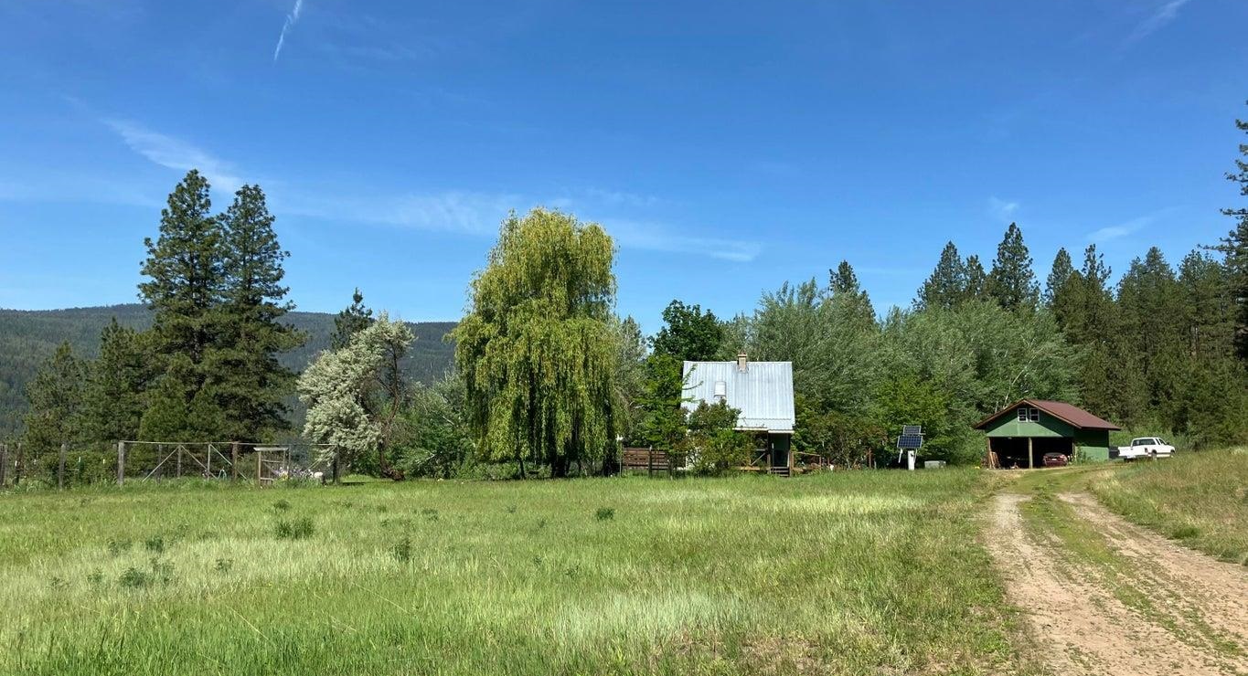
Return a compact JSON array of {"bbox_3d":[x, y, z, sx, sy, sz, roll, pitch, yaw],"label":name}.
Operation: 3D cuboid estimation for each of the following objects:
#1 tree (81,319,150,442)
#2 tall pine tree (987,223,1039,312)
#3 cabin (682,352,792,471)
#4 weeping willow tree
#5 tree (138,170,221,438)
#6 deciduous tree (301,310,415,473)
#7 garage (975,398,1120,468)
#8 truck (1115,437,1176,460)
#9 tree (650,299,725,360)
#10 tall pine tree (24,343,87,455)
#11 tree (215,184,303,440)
[{"bbox_3d":[-30.511,3.295,60.981,4.180,8.951,4.180,0,-6,0],"label":"tree"},{"bbox_3d":[36.353,0.097,95.486,5.967,22.433,5.967,0,-6,0],"label":"tall pine tree"},{"bbox_3d":[6.600,4.429,58.252,6.250,6.950,7.000,-1,-6,7],"label":"cabin"},{"bbox_3d":[-4.678,0.164,54.265,8.480,14.484,8.480,0,-6,0],"label":"weeping willow tree"},{"bbox_3d":[-28.147,-1.349,65.478,5.815,19.556,5.815,0,-6,0],"label":"tree"},{"bbox_3d":[-13.689,2.953,51.969,5.741,8.328,5.741,0,-6,0],"label":"deciduous tree"},{"bbox_3d":[31.018,7.052,73.682,7.150,4.813,10.403,-5,-7,39],"label":"garage"},{"bbox_3d":[36.158,7.759,70.074,5.500,1.770,1.920,6,-8,-45],"label":"truck"},{"bbox_3d":[4.300,3.009,68.047,5.177,11.313,5.177,0,-6,0],"label":"tree"},{"bbox_3d":[-32.953,3.931,58.906,3.762,7.385,3.762,0,-6,0],"label":"tall pine tree"},{"bbox_3d":[-23.476,-0.893,65.431,5.815,18.638,5.815,0,-6,0],"label":"tree"}]

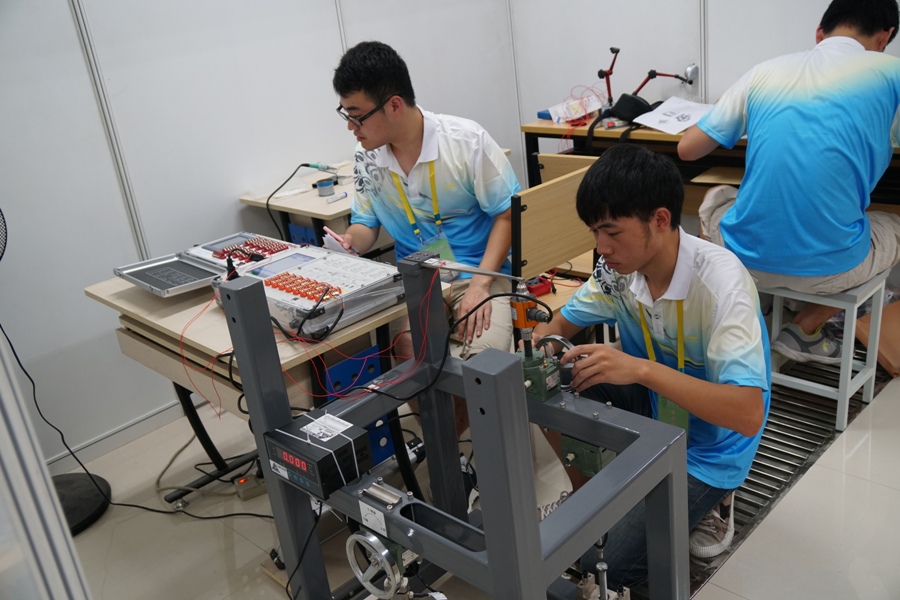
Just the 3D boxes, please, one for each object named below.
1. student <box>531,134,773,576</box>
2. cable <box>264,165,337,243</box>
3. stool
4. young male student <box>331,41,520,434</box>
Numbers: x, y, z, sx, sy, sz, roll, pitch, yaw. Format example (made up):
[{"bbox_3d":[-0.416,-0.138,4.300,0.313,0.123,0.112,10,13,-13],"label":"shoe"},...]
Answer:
[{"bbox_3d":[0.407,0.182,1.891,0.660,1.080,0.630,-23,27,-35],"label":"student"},{"bbox_3d":[-0.537,-0.369,3.053,0.250,0.250,0.240,-7,22,0],"label":"cable"},{"bbox_3d":[1.158,0.128,2.648,0.345,0.447,0.255,14,30,43],"label":"stool"},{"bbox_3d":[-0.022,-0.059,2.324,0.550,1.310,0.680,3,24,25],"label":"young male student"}]

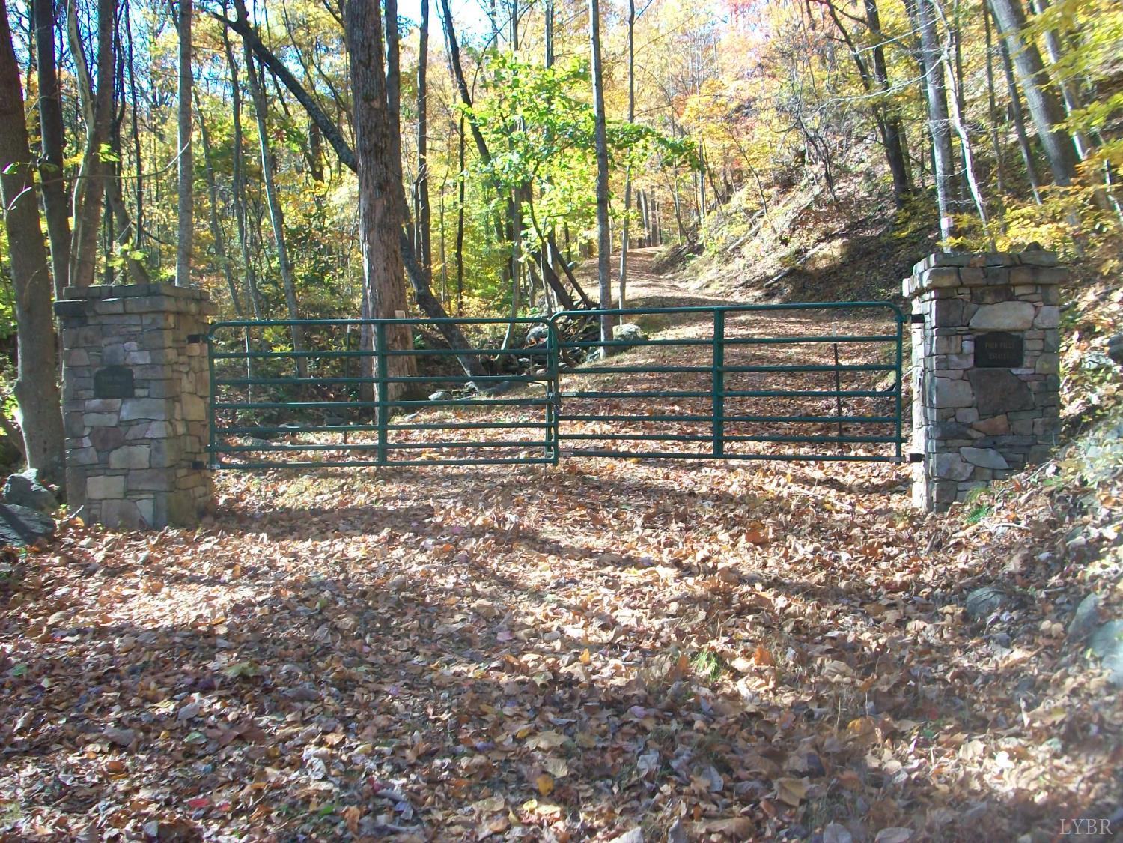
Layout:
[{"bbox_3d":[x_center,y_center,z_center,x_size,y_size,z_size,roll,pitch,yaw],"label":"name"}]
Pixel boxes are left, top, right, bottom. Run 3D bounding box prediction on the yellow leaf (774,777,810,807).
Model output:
[{"bbox_3d":[0.764,1.224,3.650,0.110,0.045,0.115,0,2,14],"label":"yellow leaf"}]

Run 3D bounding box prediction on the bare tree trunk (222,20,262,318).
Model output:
[{"bbox_3d":[-5.911,-4.579,20.560,0.360,5.768,0.330,-7,1,-17],"label":"bare tree trunk"}]

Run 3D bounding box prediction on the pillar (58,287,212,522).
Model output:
[{"bbox_3d":[-3.735,-0.137,9.820,1.020,2.070,1.000,0,2,7],"label":"pillar"}]

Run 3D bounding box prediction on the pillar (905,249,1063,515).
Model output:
[{"bbox_3d":[3.468,-0.298,9.110,1.040,2.080,1.000,0,2,7],"label":"pillar"}]

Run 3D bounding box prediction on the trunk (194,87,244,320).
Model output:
[{"bbox_3d":[-6.368,-3.877,20.560,0.300,4.584,0.300,-12,2,-16],"label":"trunk"}]

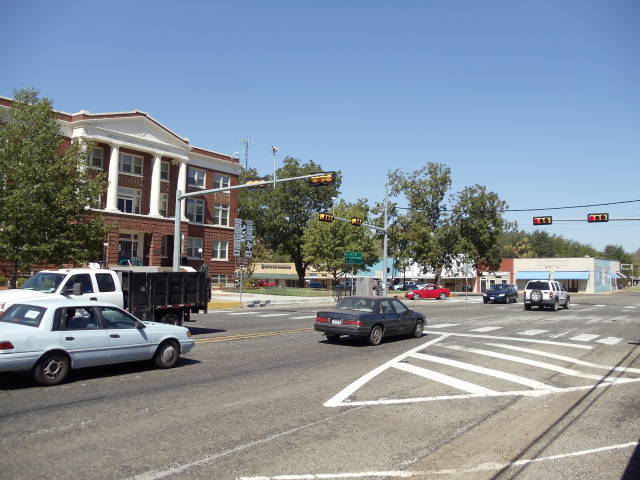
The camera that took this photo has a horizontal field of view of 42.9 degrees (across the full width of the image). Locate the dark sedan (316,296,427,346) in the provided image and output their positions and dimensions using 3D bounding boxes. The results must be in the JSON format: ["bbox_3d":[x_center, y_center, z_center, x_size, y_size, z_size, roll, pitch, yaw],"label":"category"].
[{"bbox_3d":[1.660,2.433,25.050,1.730,1.380,4.600,-1,-3,30],"label":"dark sedan"}]

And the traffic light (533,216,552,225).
[{"bbox_3d":[15.207,-1.303,55.500,1.320,0.580,0.380,-1,-3,30],"label":"traffic light"}]

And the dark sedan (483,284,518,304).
[{"bbox_3d":[13.913,4.148,62.600,1.760,1.420,4.700,-1,-3,24],"label":"dark sedan"}]

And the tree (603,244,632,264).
[{"bbox_3d":[65.859,6.295,180.275,7.500,10.500,7.500,0,-3,0],"label":"tree"}]

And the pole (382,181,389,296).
[{"bbox_3d":[4.906,0.239,60.738,0.300,9.100,0.300,-1,-3,30],"label":"pole"}]

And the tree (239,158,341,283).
[{"bbox_3d":[-3.749,-2.213,100.000,12.600,16.200,12.200,1,-3,0],"label":"tree"}]

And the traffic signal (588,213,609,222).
[{"bbox_3d":[17.644,-1.393,51.500,1.250,0.530,0.300,-1,-3,27],"label":"traffic signal"}]

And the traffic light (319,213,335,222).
[{"bbox_3d":[0.476,-1.548,57.000,0.350,0.550,1.600,-1,-3,27],"label":"traffic light"}]

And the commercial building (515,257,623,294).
[{"bbox_3d":[42.981,6.311,138.626,12.100,5.200,30.000,-1,-3,27],"label":"commercial building"}]

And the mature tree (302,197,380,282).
[{"bbox_3d":[2.197,0.929,86.256,8.000,9.800,7.800,0,-3,0],"label":"mature tree"}]

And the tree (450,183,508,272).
[{"bbox_3d":[17.535,-0.719,90.000,6.800,11.000,6.800,-1,-3,27],"label":"tree"}]

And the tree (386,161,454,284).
[{"bbox_3d":[11.649,-1.143,93.393,8.200,15.000,8.000,0,-3,0],"label":"tree"}]

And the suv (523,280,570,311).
[{"bbox_3d":[14.050,3.440,50.048,1.830,1.820,4.450,-1,-3,30],"label":"suv"}]

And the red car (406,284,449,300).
[{"bbox_3d":[10.341,5.018,77.536,4.300,1.380,1.770,0,-3,-2],"label":"red car"}]

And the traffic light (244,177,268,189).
[{"bbox_3d":[-3.103,-2.803,40.000,1.250,0.530,0.300,-1,-3,27],"label":"traffic light"}]

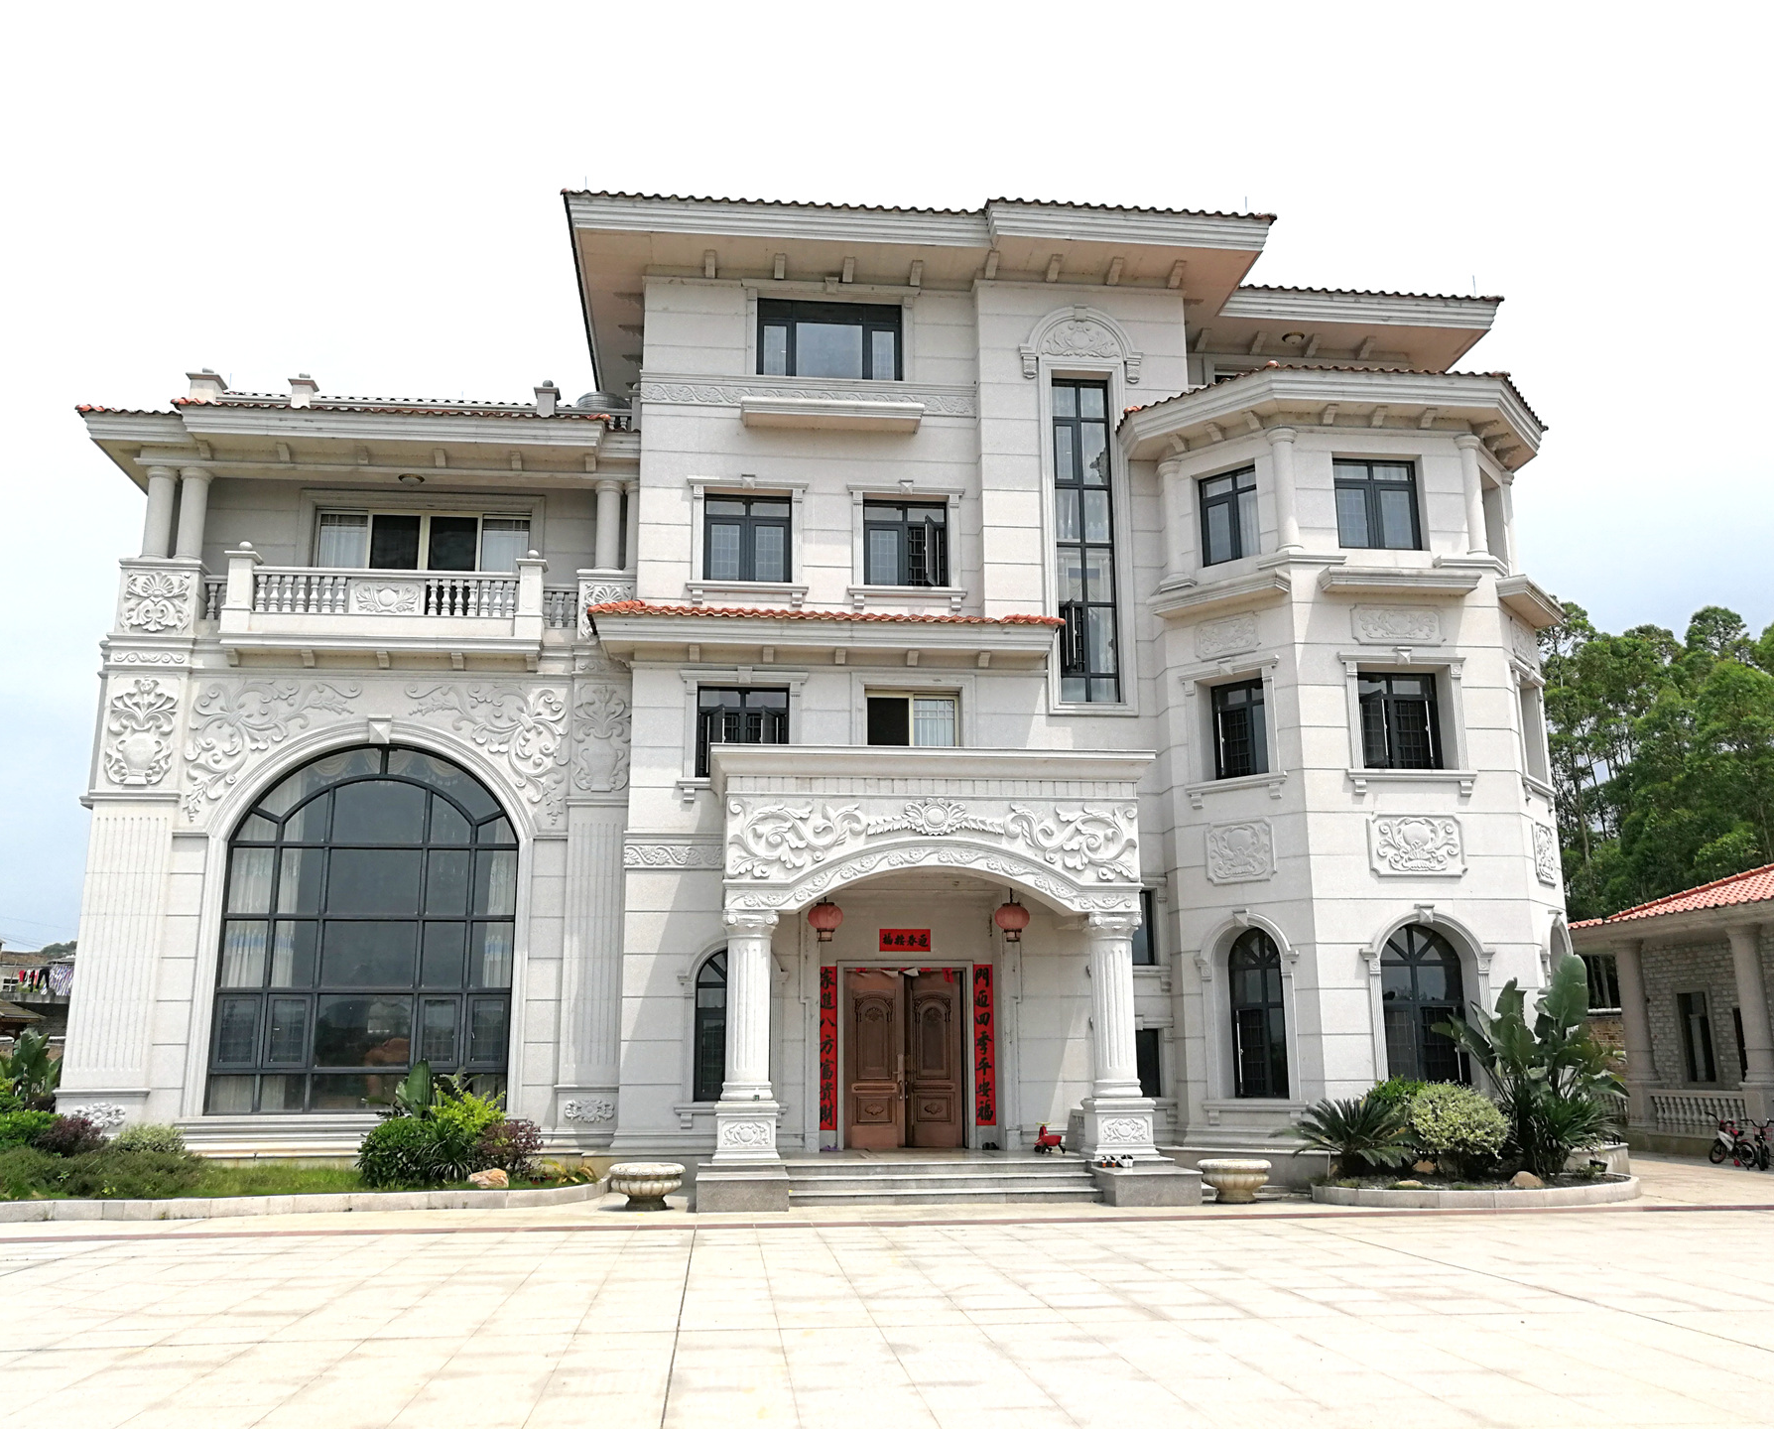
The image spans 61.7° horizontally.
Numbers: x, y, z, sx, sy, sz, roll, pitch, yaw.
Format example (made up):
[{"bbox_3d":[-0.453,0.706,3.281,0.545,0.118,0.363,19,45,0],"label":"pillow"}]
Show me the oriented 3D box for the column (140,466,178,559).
[{"bbox_3d":[-11.137,-3.038,22.707,0.420,1.500,0.420,1,-14,-6],"label":"column"}]

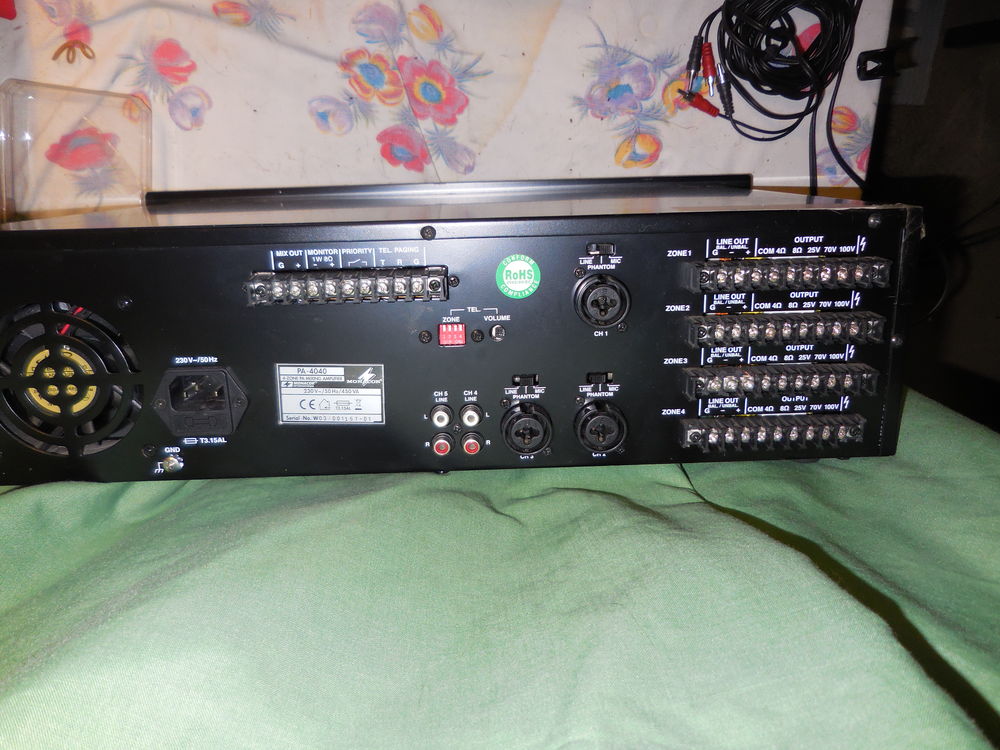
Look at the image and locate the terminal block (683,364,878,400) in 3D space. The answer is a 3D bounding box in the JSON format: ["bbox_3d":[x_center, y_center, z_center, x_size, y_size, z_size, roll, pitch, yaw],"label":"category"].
[{"bbox_3d":[0.130,0.004,0.338,0.086,0.012,0.014,-2,15,-1],"label":"terminal block"}]

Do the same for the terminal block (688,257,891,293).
[{"bbox_3d":[0.129,-0.045,0.325,0.086,0.012,0.014,-2,15,-1],"label":"terminal block"}]

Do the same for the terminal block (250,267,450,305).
[{"bbox_3d":[-0.067,-0.040,0.322,0.086,0.013,0.014,-2,15,-1],"label":"terminal block"}]

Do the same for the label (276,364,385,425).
[{"bbox_3d":[-0.080,0.009,0.341,0.051,0.030,0.001,1,15,-1],"label":"label"}]

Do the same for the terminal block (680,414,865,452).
[{"bbox_3d":[0.130,0.028,0.344,0.085,0.012,0.014,-2,15,-1],"label":"terminal block"}]

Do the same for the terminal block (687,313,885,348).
[{"bbox_3d":[0.130,-0.021,0.331,0.086,0.012,0.014,-2,15,-1],"label":"terminal block"}]

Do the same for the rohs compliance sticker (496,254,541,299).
[{"bbox_3d":[0.009,-0.045,0.329,0.020,0.020,0.001,-2,15,-1],"label":"rohs compliance sticker"}]

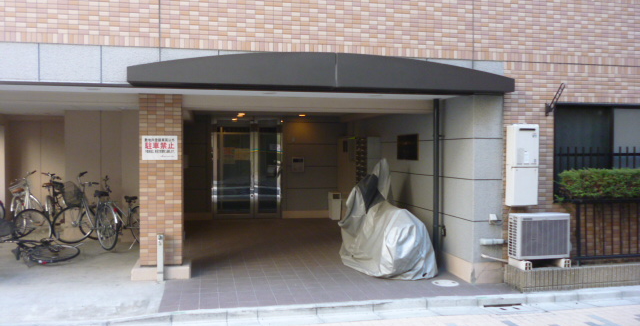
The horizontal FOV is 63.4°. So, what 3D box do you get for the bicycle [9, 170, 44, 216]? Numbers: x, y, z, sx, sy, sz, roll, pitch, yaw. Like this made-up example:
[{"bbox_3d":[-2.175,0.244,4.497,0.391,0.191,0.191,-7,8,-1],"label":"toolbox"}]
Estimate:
[{"bbox_3d":[-5.100,0.759,9.100,1.680,1.100,0.560,1,1,41],"label":"bicycle"}]

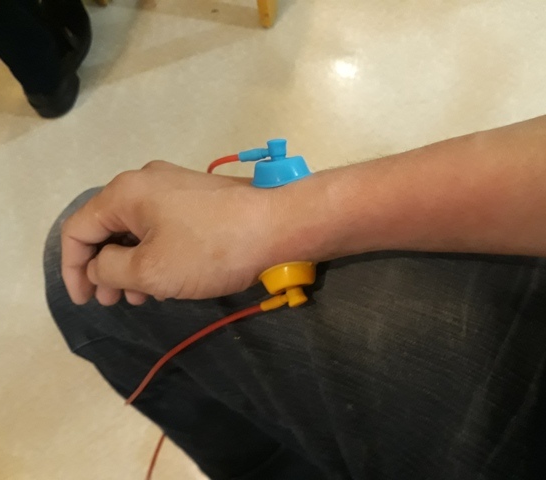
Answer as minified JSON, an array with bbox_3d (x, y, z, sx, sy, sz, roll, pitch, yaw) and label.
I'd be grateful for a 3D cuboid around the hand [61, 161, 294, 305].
[{"bbox_3d":[-0.056,-0.007,0.310,0.135,0.088,0.084,1,100,5],"label":"hand"}]

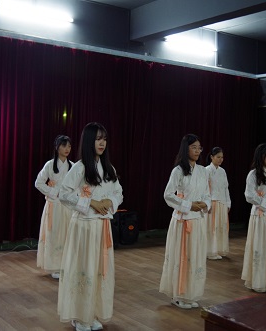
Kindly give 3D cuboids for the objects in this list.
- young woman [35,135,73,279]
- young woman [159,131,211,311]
[{"bbox_3d":[-0.859,0.468,5.737,0.540,1.631,0.420,1,1,-38],"label":"young woman"},{"bbox_3d":[0.500,0.514,4.738,0.550,1.623,0.440,1,1,-41],"label":"young woman"}]

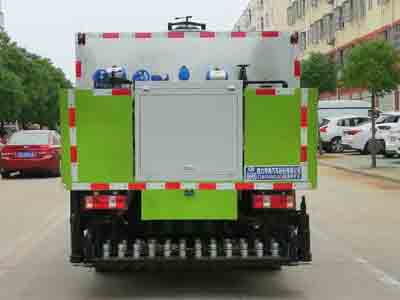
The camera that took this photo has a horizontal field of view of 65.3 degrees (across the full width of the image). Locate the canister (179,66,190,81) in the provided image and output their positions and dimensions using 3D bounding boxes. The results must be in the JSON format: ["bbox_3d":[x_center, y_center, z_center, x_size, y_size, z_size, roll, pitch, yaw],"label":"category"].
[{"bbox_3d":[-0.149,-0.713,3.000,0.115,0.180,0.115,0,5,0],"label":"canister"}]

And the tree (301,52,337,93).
[{"bbox_3d":[5.320,-2.090,14.000,2.000,4.500,2.000,0,5,0],"label":"tree"}]

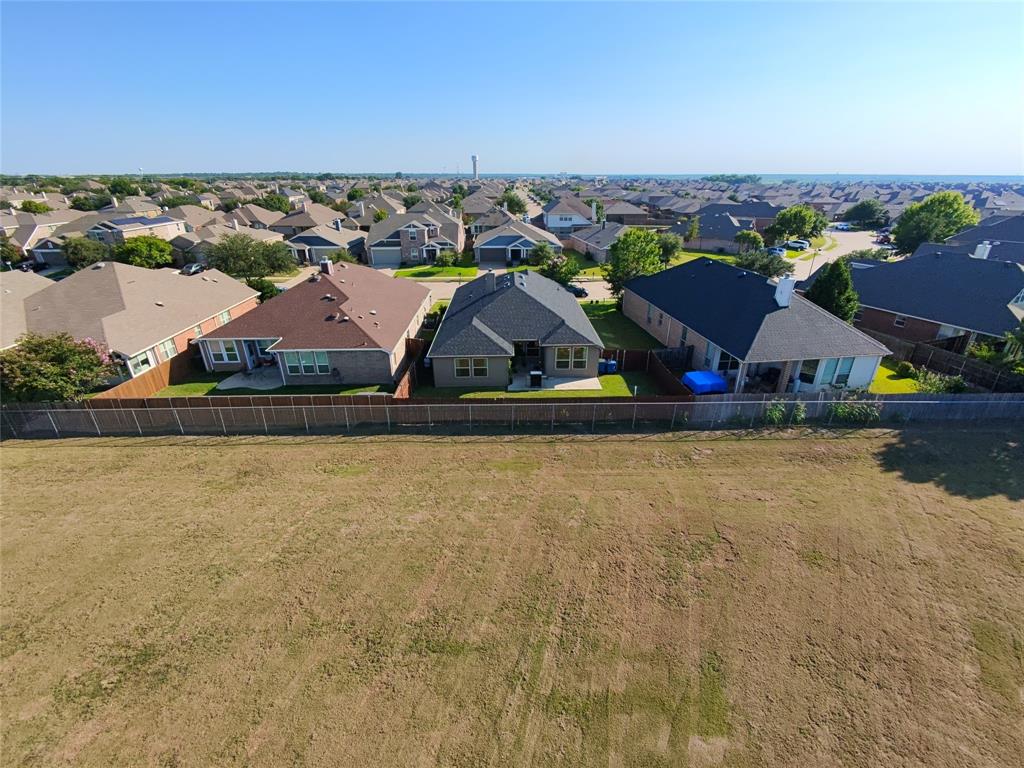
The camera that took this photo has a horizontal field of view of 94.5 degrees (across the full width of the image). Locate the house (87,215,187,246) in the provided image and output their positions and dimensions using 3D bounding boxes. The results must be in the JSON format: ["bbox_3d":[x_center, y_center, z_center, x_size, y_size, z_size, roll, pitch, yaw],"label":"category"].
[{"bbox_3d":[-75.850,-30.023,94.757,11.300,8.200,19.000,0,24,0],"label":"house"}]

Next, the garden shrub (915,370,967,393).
[{"bbox_3d":[31.872,-0.336,35.188,1.800,1.200,2.800,-7,25,-16],"label":"garden shrub"}]

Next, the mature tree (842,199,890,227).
[{"bbox_3d":[95.080,-45.715,128.409,12.000,8.200,11.500,0,24,0],"label":"mature tree"}]

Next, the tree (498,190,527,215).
[{"bbox_3d":[0.370,-67.790,177.790,10.500,8.900,10.500,0,24,0],"label":"tree"}]

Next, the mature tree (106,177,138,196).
[{"bbox_3d":[-158.866,-76.981,193.506,12.200,12.000,12.000,0,24,0],"label":"mature tree"}]

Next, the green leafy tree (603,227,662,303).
[{"bbox_3d":[13.924,-13.909,55.938,7.100,8.300,7.100,0,24,0],"label":"green leafy tree"}]

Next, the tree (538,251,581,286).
[{"bbox_3d":[7.140,-17.240,69.470,5.800,4.400,5.800,0,24,0],"label":"tree"}]

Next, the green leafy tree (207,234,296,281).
[{"bbox_3d":[-38.550,-18.140,68.030,11.400,7.000,11.000,0,24,0],"label":"green leafy tree"}]

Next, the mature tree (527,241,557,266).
[{"bbox_3d":[5.260,-21.960,79.960,4.600,4.500,4.600,0,24,0],"label":"mature tree"}]

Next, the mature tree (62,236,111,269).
[{"bbox_3d":[-70.224,-21.945,78.331,6.200,5.300,6.200,0,24,0],"label":"mature tree"}]

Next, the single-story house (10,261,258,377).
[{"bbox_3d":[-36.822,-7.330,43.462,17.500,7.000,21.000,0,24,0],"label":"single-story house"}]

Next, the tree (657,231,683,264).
[{"bbox_3d":[25.038,-21.668,76.772,4.200,5.700,4.200,0,24,0],"label":"tree"}]

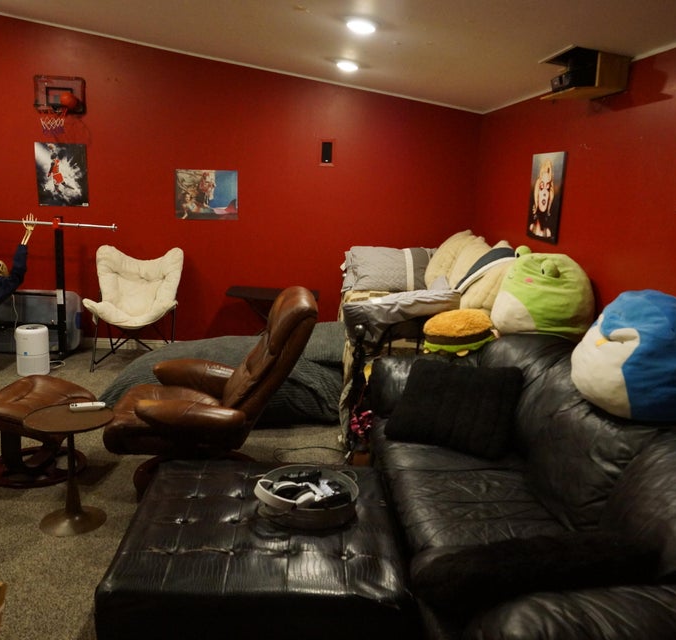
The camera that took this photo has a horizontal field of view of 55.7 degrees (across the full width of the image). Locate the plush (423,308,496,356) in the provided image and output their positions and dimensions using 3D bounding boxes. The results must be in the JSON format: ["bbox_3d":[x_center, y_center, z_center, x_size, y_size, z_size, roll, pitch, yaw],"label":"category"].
[{"bbox_3d":[0.590,0.056,3.173,0.330,0.235,0.350,1,12,0],"label":"plush"}]

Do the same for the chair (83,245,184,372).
[{"bbox_3d":[-1.607,-0.097,5.100,0.704,0.941,0.704,2,12,-5],"label":"chair"}]

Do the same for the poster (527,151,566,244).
[{"bbox_3d":[1.270,-0.747,3.901,0.025,0.517,0.482,2,12,-5],"label":"poster"}]

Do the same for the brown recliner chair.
[{"bbox_3d":[-0.622,0.326,3.176,1.010,1.019,0.750,1,12,-6],"label":"brown recliner chair"}]

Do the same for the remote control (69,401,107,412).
[{"bbox_3d":[-1.104,0.378,2.830,0.155,0.022,0.045,-3,13,-18],"label":"remote control"}]

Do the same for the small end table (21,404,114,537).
[{"bbox_3d":[-1.164,0.655,2.802,0.363,0.486,0.363,2,12,-5],"label":"small end table"}]

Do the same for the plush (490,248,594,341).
[{"bbox_3d":[1.020,-0.106,3.212,0.430,0.450,0.490,-3,13,-19],"label":"plush"}]

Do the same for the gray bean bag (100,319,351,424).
[{"bbox_3d":[-0.711,0.277,4.567,1.700,0.470,1.500,2,12,-3],"label":"gray bean bag"}]

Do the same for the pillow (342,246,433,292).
[{"bbox_3d":[0.408,-0.409,5.235,0.720,0.380,0.200,1,-8,-3],"label":"pillow"}]

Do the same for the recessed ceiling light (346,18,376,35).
[{"bbox_3d":[0.118,-1.506,3.283,0.152,0.035,0.152,10,12,-5],"label":"recessed ceiling light"}]

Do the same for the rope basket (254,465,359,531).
[{"bbox_3d":[-0.096,0.566,2.100,0.335,0.088,0.325,1,12,-3],"label":"rope basket"}]

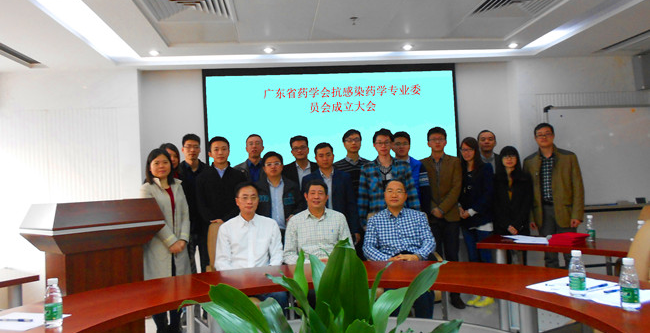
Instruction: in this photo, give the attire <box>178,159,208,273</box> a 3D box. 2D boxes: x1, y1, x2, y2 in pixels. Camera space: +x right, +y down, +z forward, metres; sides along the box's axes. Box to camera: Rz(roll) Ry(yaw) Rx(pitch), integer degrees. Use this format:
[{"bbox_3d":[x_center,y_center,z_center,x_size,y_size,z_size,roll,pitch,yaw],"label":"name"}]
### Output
[{"bbox_3d":[-1.192,0.675,4.500,0.480,1.470,0.280,-2,-2,-14],"label":"attire"}]

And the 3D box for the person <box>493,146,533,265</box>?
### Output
[{"bbox_3d":[1.758,0.552,4.550,0.430,1.500,0.280,-3,-2,17],"label":"person"}]

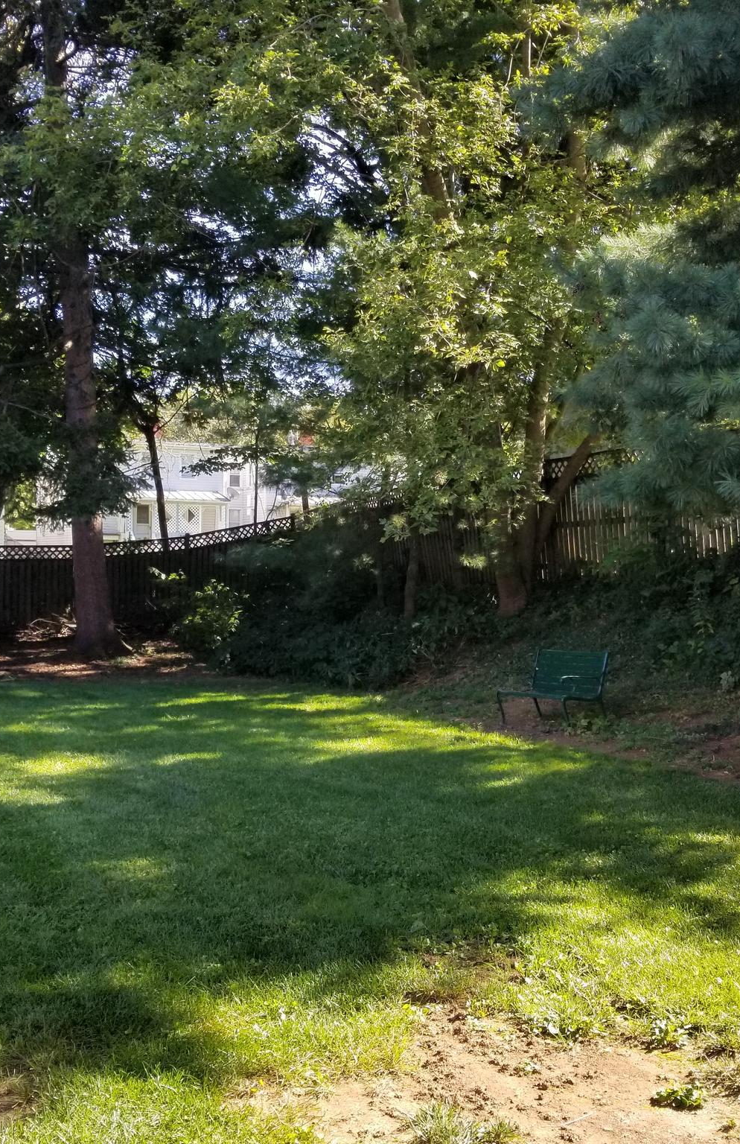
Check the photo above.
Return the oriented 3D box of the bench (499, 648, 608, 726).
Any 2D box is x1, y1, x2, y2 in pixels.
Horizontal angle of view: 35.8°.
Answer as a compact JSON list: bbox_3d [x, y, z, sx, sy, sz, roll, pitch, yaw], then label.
[{"bbox_3d":[2.130,1.320,13.300,0.640,0.820,1.220,-2,0,-32],"label":"bench"}]

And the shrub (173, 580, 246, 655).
[{"bbox_3d":[-2.870,0.810,20.400,1.300,1.340,1.250,-1,0,0],"label":"shrub"}]

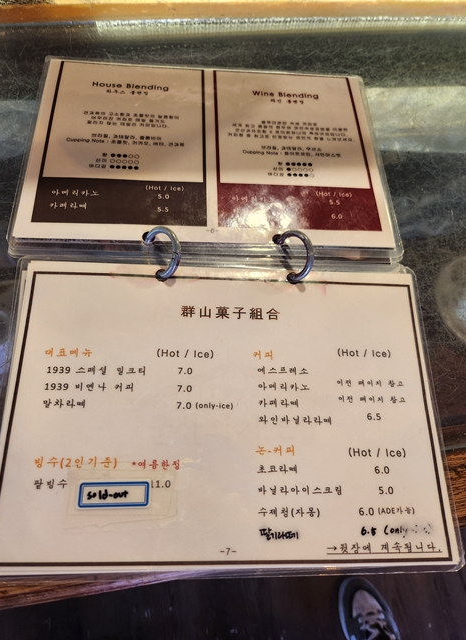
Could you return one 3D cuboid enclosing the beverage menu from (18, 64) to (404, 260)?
[{"bbox_3d":[-0.013,-0.104,0.275,0.215,0.010,0.145,1,66,-5],"label":"beverage menu"}]

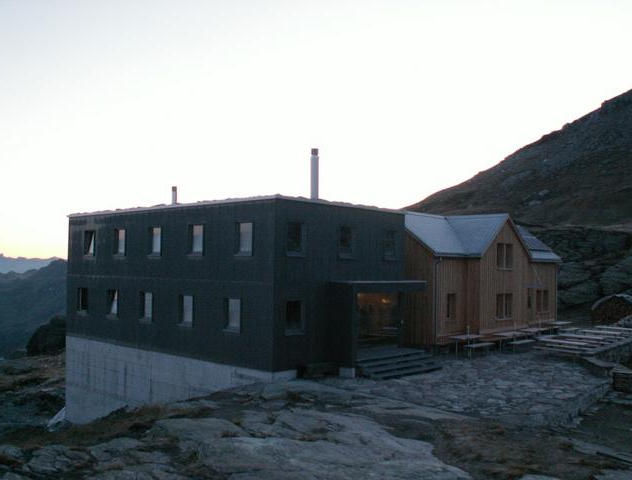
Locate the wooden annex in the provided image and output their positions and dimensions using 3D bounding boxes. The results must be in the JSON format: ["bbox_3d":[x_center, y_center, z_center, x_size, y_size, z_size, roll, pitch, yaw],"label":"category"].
[{"bbox_3d":[7.367,1.612,31.783,5.723,5.523,12.737,-1,-3,41],"label":"wooden annex"}]

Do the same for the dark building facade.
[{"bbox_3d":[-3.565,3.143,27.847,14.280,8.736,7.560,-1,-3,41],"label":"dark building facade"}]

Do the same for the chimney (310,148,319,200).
[{"bbox_3d":[-0.029,-2.350,24.139,0.231,2.100,0.231,-1,-3,41],"label":"chimney"}]

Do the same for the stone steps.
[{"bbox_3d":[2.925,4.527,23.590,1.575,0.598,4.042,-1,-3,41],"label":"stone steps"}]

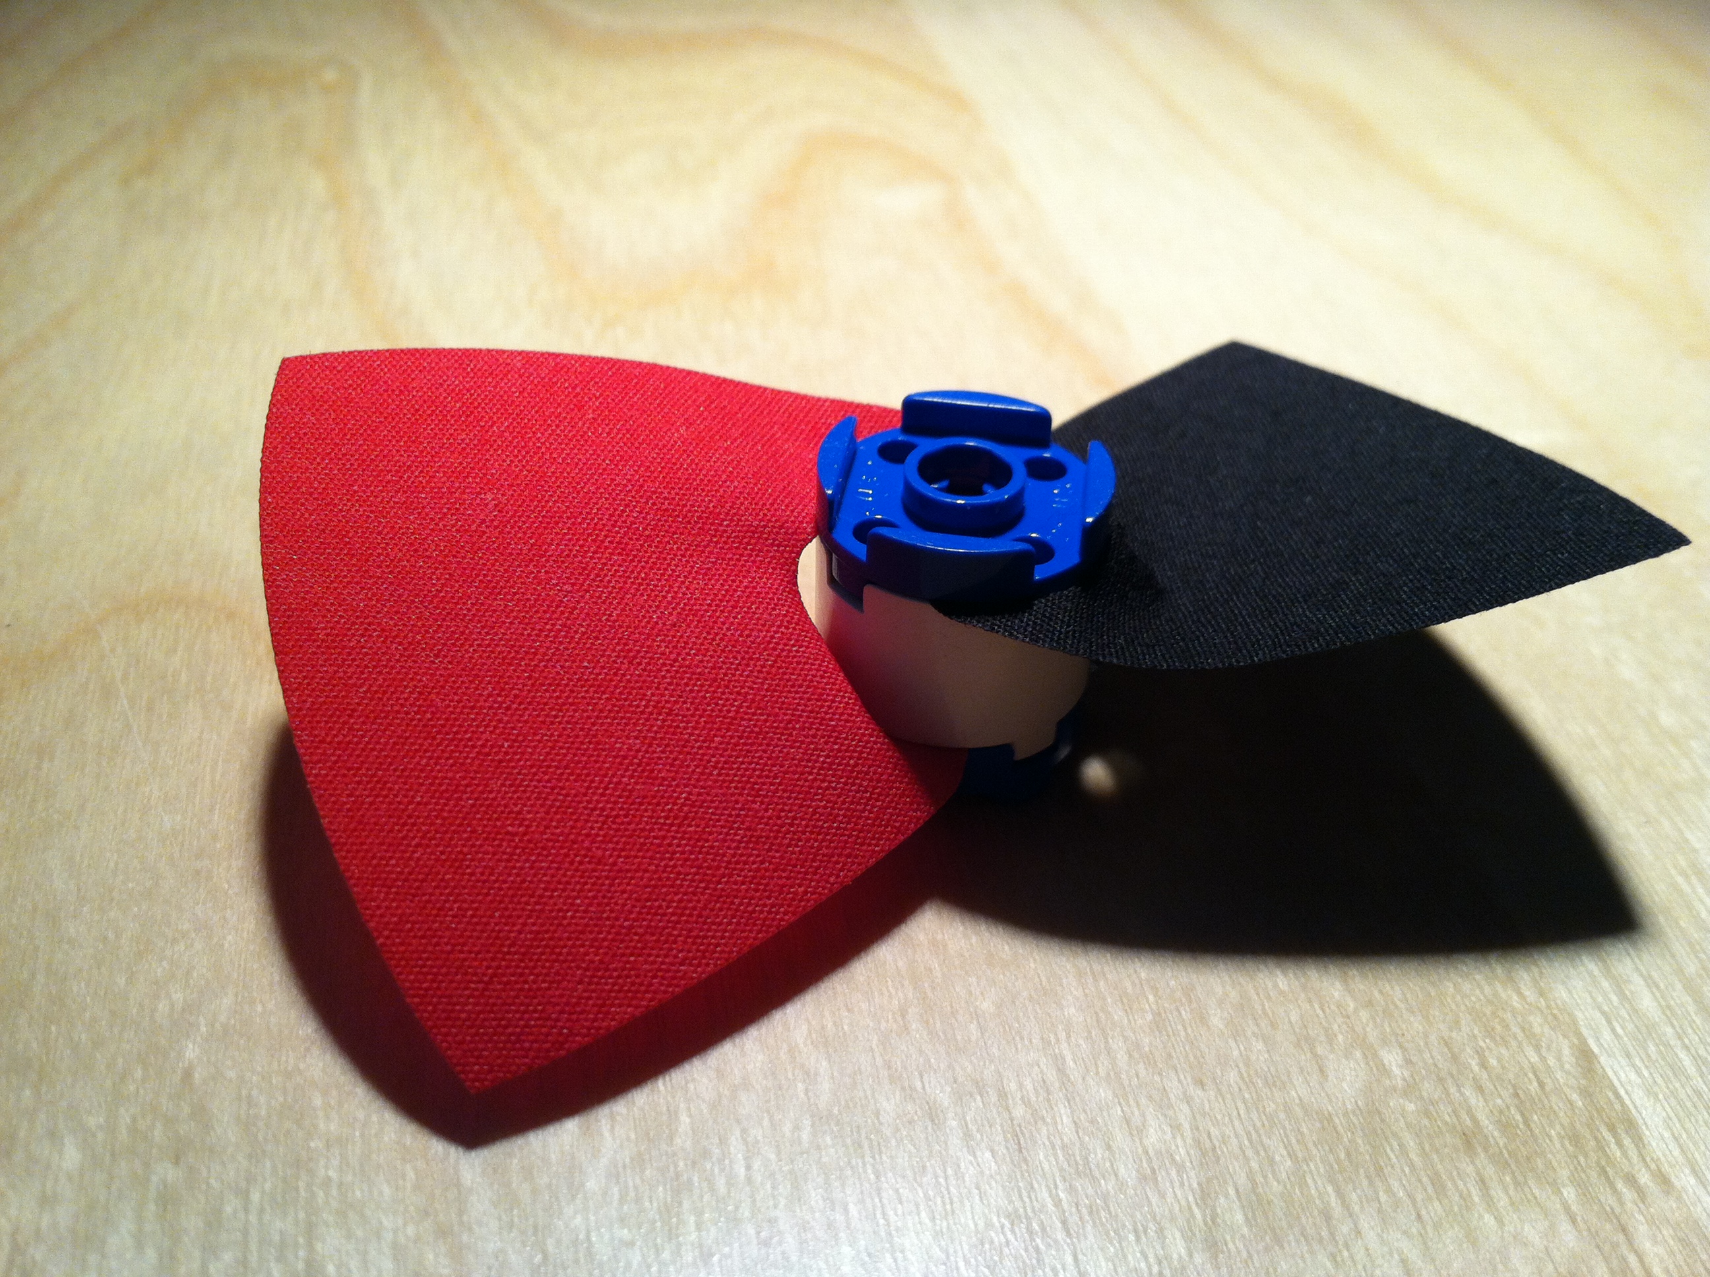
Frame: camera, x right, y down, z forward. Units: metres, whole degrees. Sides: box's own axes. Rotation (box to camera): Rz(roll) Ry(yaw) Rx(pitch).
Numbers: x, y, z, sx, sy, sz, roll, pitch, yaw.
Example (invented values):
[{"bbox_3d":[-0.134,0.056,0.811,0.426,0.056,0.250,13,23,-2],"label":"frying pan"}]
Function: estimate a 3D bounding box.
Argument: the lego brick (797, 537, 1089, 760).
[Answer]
[{"bbox_3d":[0.006,-0.002,0.097,0.016,0.011,0.016,7,38,6],"label":"lego brick"}]

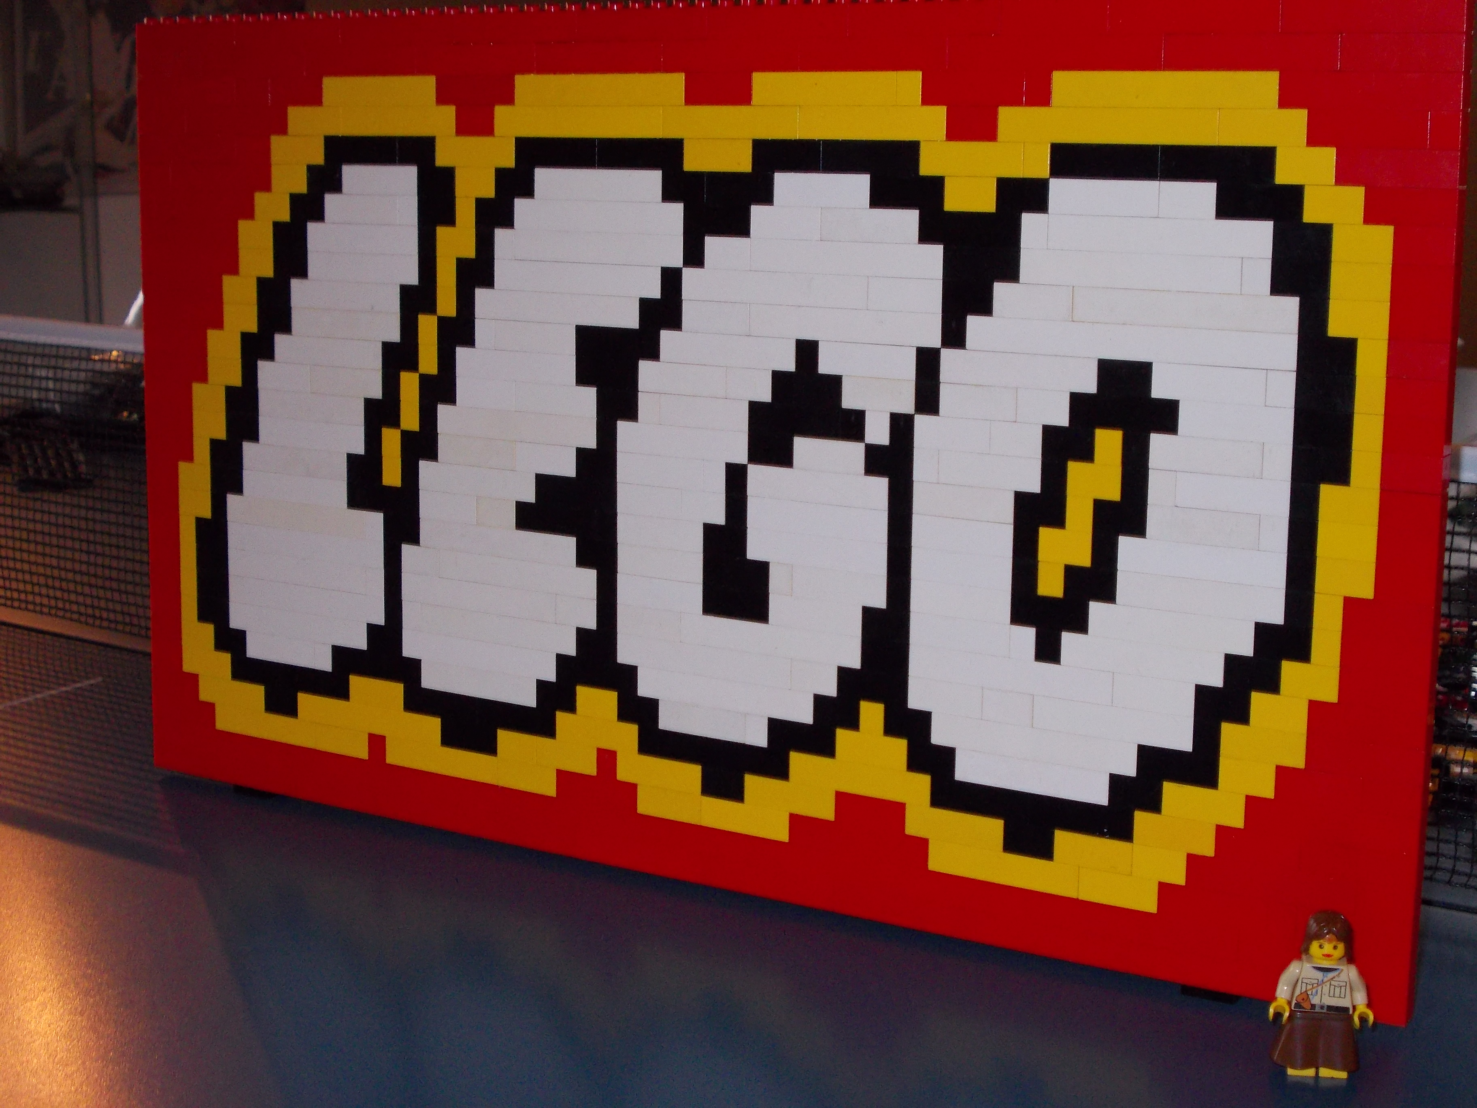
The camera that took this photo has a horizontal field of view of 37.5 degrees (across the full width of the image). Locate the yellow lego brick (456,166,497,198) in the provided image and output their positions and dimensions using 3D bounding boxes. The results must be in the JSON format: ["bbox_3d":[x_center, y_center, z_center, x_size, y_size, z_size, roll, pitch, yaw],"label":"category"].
[{"bbox_3d":[-0.082,-0.119,0.699,0.016,0.010,0.008,7,12,31],"label":"yellow lego brick"}]

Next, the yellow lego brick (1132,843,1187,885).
[{"bbox_3d":[0.119,0.086,0.607,0.016,0.010,0.008,7,12,31],"label":"yellow lego brick"}]

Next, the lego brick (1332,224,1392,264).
[{"bbox_3d":[0.160,-0.079,0.553,0.016,0.010,0.008,7,12,31],"label":"lego brick"}]

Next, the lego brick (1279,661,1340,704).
[{"bbox_3d":[0.154,0.033,0.581,0.016,0.010,0.008,7,12,31],"label":"lego brick"}]

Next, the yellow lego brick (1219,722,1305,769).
[{"bbox_3d":[0.143,0.051,0.586,0.024,0.010,0.008,7,12,31],"label":"yellow lego brick"}]

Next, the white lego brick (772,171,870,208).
[{"bbox_3d":[0.026,-0.106,0.634,0.032,0.010,0.008,7,13,31],"label":"white lego brick"}]

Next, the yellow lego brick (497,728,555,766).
[{"bbox_3d":[-0.067,0.063,0.718,0.024,0.010,0.008,7,12,31],"label":"yellow lego brick"}]

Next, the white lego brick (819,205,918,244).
[{"bbox_3d":[0.040,-0.095,0.628,0.032,0.010,0.008,7,12,31],"label":"white lego brick"}]

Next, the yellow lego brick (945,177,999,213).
[{"bbox_3d":[0.067,-0.101,0.612,0.016,0.010,0.008,7,12,31],"label":"yellow lego brick"}]

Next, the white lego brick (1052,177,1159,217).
[{"bbox_3d":[0.101,-0.097,0.589,0.032,0.010,0.008,7,13,31],"label":"white lego brick"}]

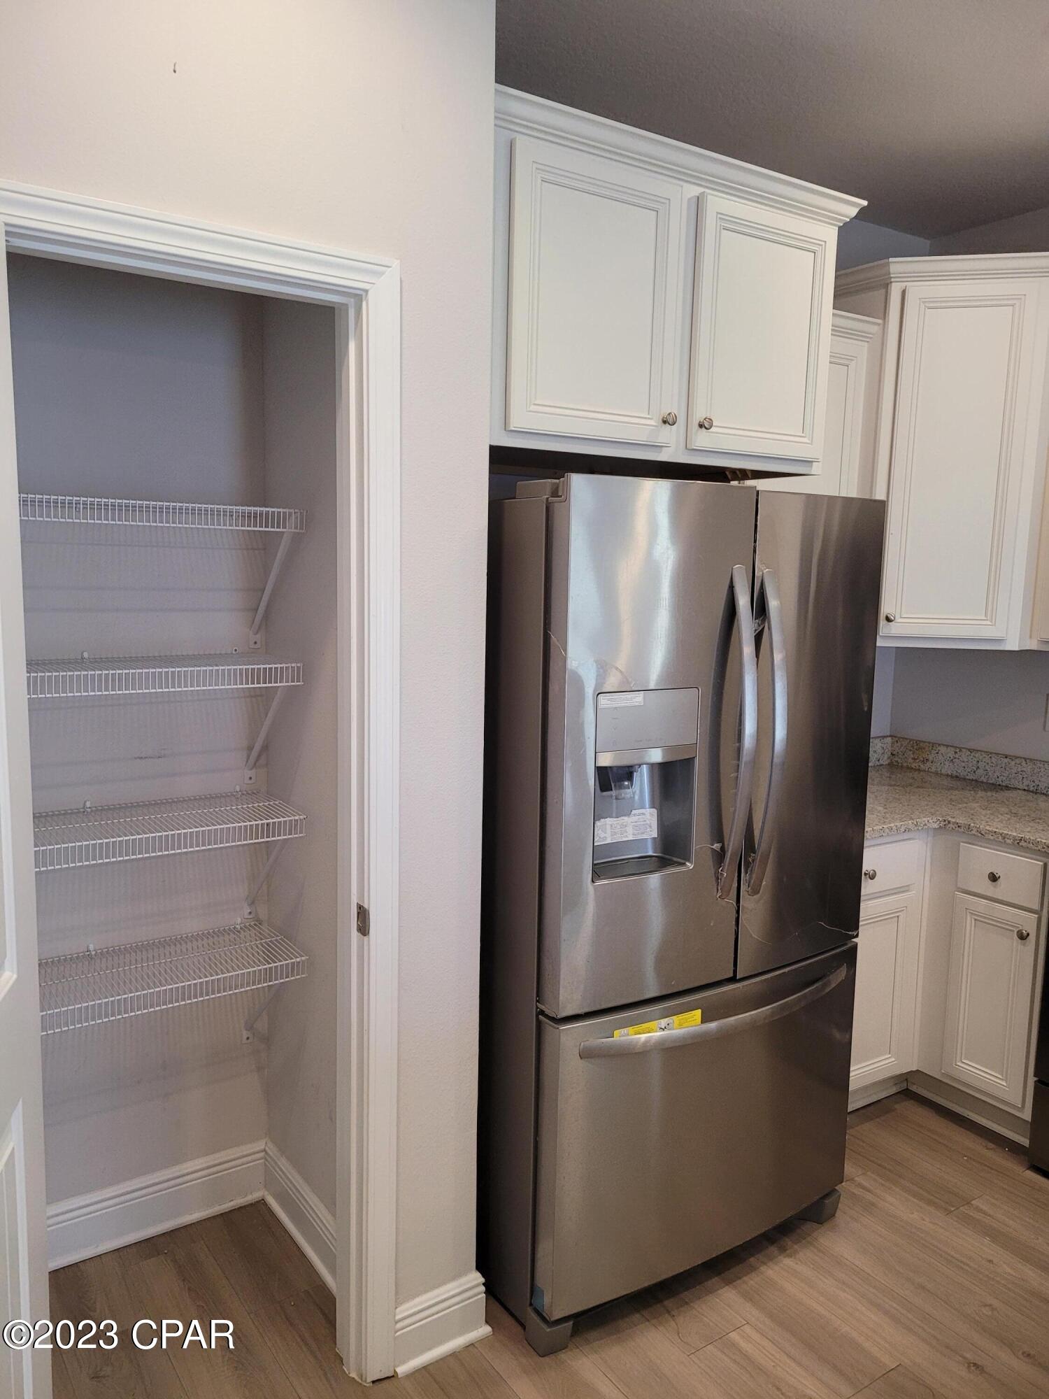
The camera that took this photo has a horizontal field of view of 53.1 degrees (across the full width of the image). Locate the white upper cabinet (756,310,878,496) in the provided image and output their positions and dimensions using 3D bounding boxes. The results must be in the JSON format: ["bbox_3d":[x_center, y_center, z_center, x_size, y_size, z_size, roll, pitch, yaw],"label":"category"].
[{"bbox_3d":[0.729,-0.642,3.163,0.534,0.968,0.347,-4,9,-34],"label":"white upper cabinet"}]

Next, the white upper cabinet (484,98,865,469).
[{"bbox_3d":[0.200,-0.897,2.584,1.061,0.659,0.655,-4,9,-34],"label":"white upper cabinet"}]

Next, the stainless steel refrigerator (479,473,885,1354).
[{"bbox_3d":[0.237,0.404,2.604,0.906,1.782,0.888,-4,9,-34],"label":"stainless steel refrigerator"}]

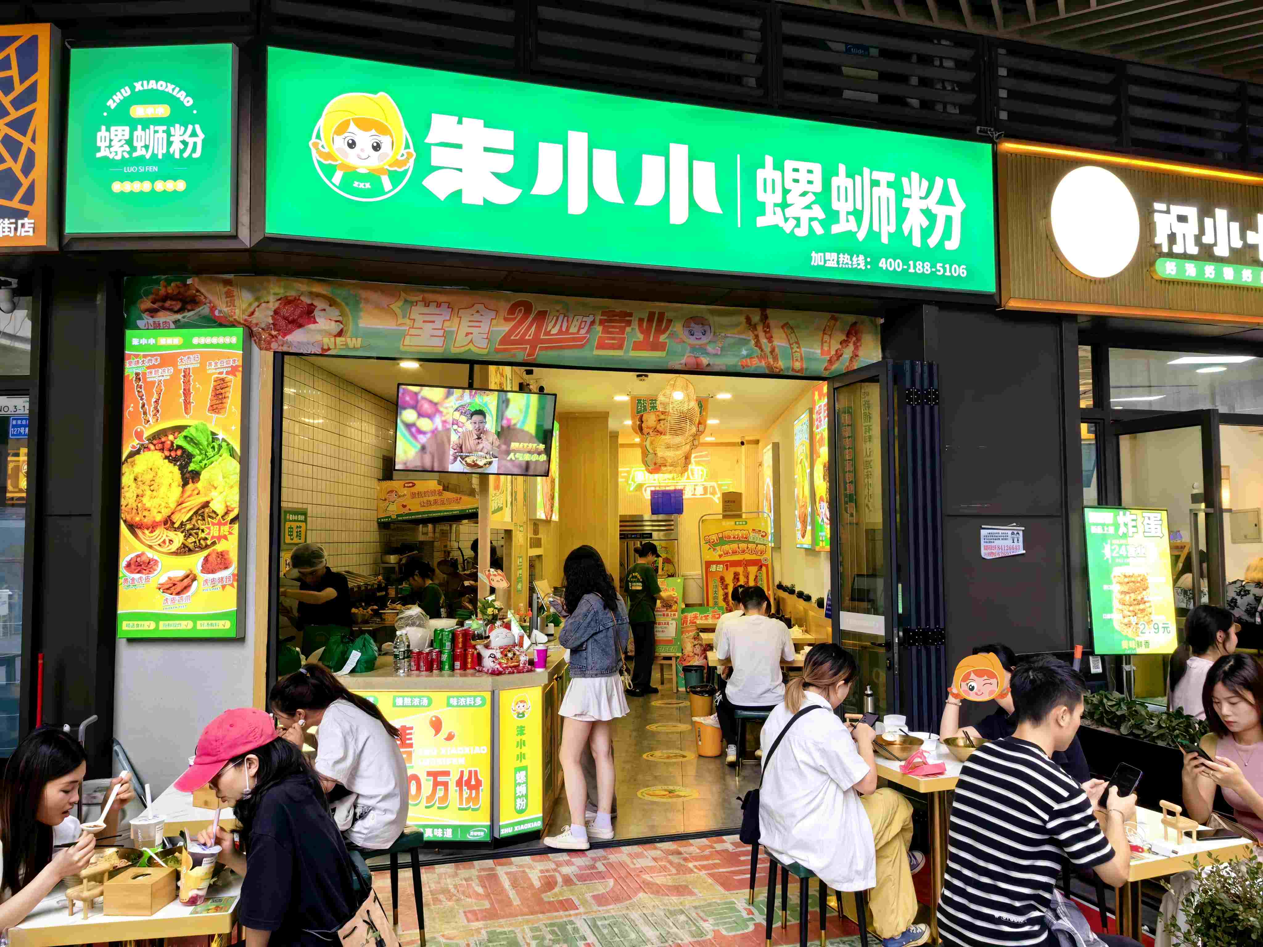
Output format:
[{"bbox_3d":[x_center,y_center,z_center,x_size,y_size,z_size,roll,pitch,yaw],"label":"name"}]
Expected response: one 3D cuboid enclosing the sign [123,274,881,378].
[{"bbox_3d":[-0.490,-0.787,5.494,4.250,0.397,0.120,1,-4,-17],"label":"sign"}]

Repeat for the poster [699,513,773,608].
[{"bbox_3d":[1.205,1.389,10.710,0.800,1.910,0.250,-4,-5,3],"label":"poster"}]

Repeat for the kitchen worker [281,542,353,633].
[{"bbox_3d":[-1.961,1.255,6.147,0.520,1.640,0.500,-3,-5,40],"label":"kitchen worker"}]

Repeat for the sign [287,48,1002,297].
[{"bbox_3d":[0.202,-1.544,5.309,4.068,0.914,0.120,1,-4,-17],"label":"sign"}]

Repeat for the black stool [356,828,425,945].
[{"bbox_3d":[-1.047,1.711,4.072,0.320,0.450,0.320,3,-5,-38],"label":"black stool"}]

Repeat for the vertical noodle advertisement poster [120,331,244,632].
[{"bbox_3d":[-2.269,0.045,5.009,0.607,1.558,0.090,-1,-4,3],"label":"vertical noodle advertisement poster"}]

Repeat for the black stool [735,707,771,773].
[{"bbox_3d":[0.888,1.887,6.988,0.320,0.450,0.320,-1,-4,5],"label":"black stool"}]

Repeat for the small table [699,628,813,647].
[{"bbox_3d":[1.202,1.938,9.520,1.060,0.740,0.650,-1,-4,3],"label":"small table"}]

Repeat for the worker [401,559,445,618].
[{"bbox_3d":[-1.648,1.425,7.752,0.460,1.500,0.460,0,-4,-8],"label":"worker"}]

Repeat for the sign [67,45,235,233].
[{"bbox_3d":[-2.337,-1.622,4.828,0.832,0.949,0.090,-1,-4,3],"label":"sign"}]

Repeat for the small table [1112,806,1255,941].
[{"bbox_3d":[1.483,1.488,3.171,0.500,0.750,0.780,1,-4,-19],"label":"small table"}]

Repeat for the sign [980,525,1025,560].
[{"bbox_3d":[2.186,0.403,5.787,0.295,0.190,0.020,1,-4,-17],"label":"sign"}]

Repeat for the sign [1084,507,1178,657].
[{"bbox_3d":[2.900,0.621,5.717,0.591,0.842,0.050,1,-4,-17],"label":"sign"}]

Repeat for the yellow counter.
[{"bbox_3d":[-1.179,1.621,6.029,1.436,0.920,1.350,-1,-4,3],"label":"yellow counter"}]

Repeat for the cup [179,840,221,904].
[{"bbox_3d":[-1.102,1.013,2.508,0.093,0.145,0.093,12,-4,-9],"label":"cup"}]

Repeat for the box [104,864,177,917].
[{"bbox_3d":[-1.244,1.061,2.501,0.121,0.078,0.118,-1,-4,3],"label":"box"}]

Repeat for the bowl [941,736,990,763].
[{"bbox_3d":[1.395,1.152,4.105,0.205,0.084,0.205,0,-4,0],"label":"bowl"}]

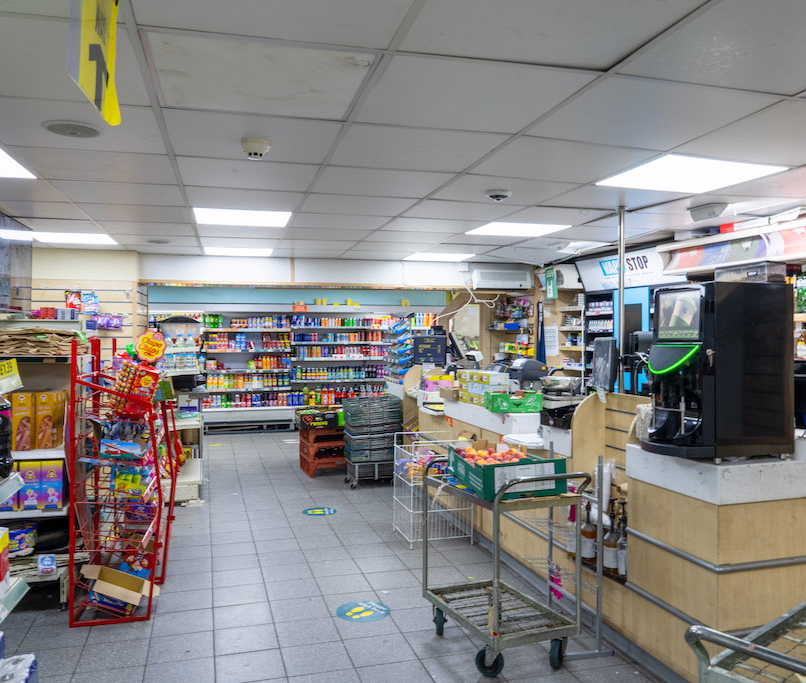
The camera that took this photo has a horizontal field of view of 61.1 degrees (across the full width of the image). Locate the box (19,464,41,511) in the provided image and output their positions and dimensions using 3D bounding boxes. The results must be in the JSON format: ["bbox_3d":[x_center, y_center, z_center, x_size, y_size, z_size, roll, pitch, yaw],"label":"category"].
[{"bbox_3d":[-2.053,0.793,3.793,0.108,0.265,0.110,0,1,-15],"label":"box"}]

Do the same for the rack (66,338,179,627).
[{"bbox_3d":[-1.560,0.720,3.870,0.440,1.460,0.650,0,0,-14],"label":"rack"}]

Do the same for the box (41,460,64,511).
[{"bbox_3d":[-1.948,0.792,3.823,0.108,0.263,0.110,0,1,-15],"label":"box"}]

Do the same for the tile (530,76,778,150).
[{"bbox_3d":[0.771,-0.721,2.183,0.600,0.020,0.600,0,1,-14],"label":"tile"}]

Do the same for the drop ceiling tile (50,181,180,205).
[{"bbox_3d":[-1.416,-0.755,3.482,0.597,0.022,0.597,0,1,-14],"label":"drop ceiling tile"}]

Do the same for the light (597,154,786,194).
[{"bbox_3d":[1.212,-0.722,2.945,0.590,0.030,0.590,0,0,-14],"label":"light"}]

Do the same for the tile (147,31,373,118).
[{"bbox_3d":[-0.393,-0.724,1.888,0.600,0.020,0.600,0,1,-14],"label":"tile"}]

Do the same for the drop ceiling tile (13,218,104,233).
[{"bbox_3d":[-2.304,-0.770,4.518,0.600,0.020,0.600,0,0,-14],"label":"drop ceiling tile"}]

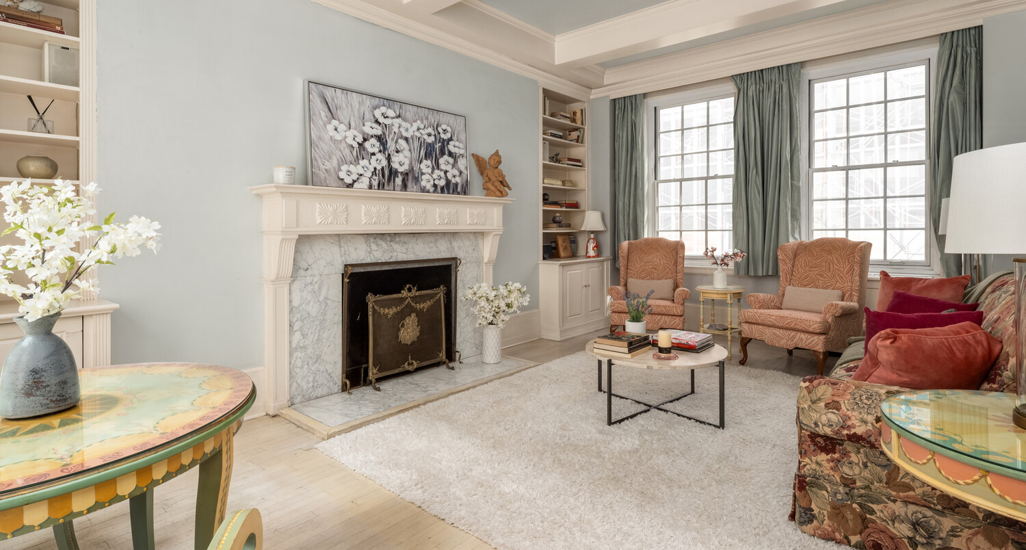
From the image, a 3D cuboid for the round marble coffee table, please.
[{"bbox_3d":[0.900,0.654,3.100,0.890,0.410,0.890,0,3,0],"label":"round marble coffee table"}]

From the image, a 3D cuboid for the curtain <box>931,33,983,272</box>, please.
[{"bbox_3d":[3.662,-0.970,4.000,0.310,2.080,0.140,2,4,37],"label":"curtain"}]

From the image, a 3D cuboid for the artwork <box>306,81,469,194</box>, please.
[{"bbox_3d":[-0.897,-0.996,3.804,0.060,0.760,1.489,-7,-4,43],"label":"artwork"}]

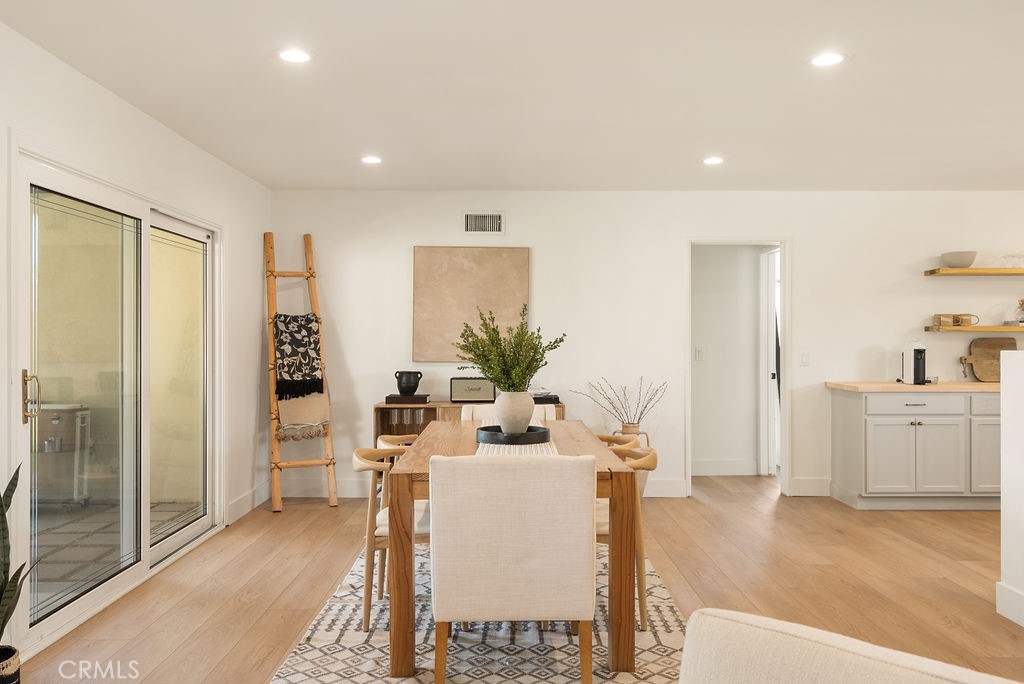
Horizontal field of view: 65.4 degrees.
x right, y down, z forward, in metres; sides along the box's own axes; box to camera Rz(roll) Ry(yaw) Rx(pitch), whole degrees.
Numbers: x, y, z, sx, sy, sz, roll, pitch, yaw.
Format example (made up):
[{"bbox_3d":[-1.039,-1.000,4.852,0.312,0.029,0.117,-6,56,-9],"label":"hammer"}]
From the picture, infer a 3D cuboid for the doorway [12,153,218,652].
[{"bbox_3d":[-1.950,0.242,4.140,0.130,2.000,2.170,0,0,-1],"label":"doorway"}]

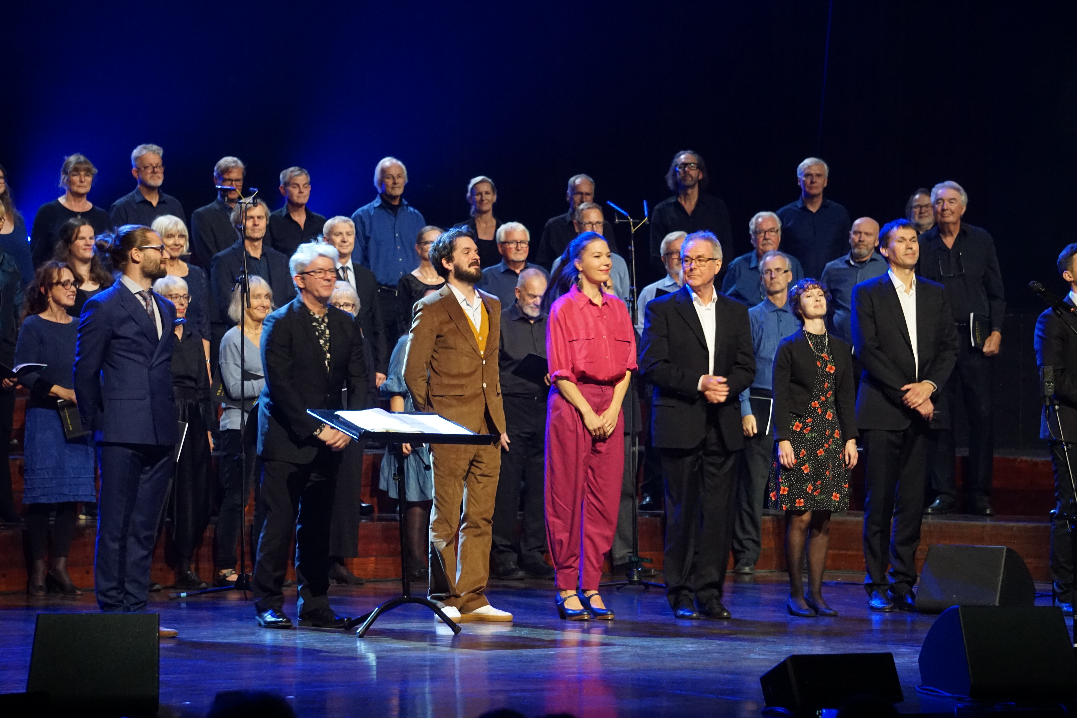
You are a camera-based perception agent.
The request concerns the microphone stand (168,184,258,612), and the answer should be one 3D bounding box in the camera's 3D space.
[{"bbox_3d":[-1.485,0.164,21.200,0.580,2.050,0.580,0,0,-30],"label":"microphone stand"}]

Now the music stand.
[{"bbox_3d":[-0.610,0.713,18.670,0.700,0.970,0.530,0,0,-28],"label":"music stand"}]

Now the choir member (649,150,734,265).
[{"bbox_3d":[0.899,-0.361,25.000,0.520,1.735,0.320,0,0,2],"label":"choir member"}]

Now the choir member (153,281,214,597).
[{"bbox_3d":[-1.854,0.373,22.000,0.430,1.617,0.310,0,0,-20],"label":"choir member"}]

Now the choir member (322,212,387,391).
[{"bbox_3d":[-1.091,0.034,24.150,0.500,1.700,0.340,0,0,-8],"label":"choir member"}]

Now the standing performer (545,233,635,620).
[{"bbox_3d":[0.235,0.309,19.600,0.430,1.783,0.330,0,1,-32],"label":"standing performer"}]

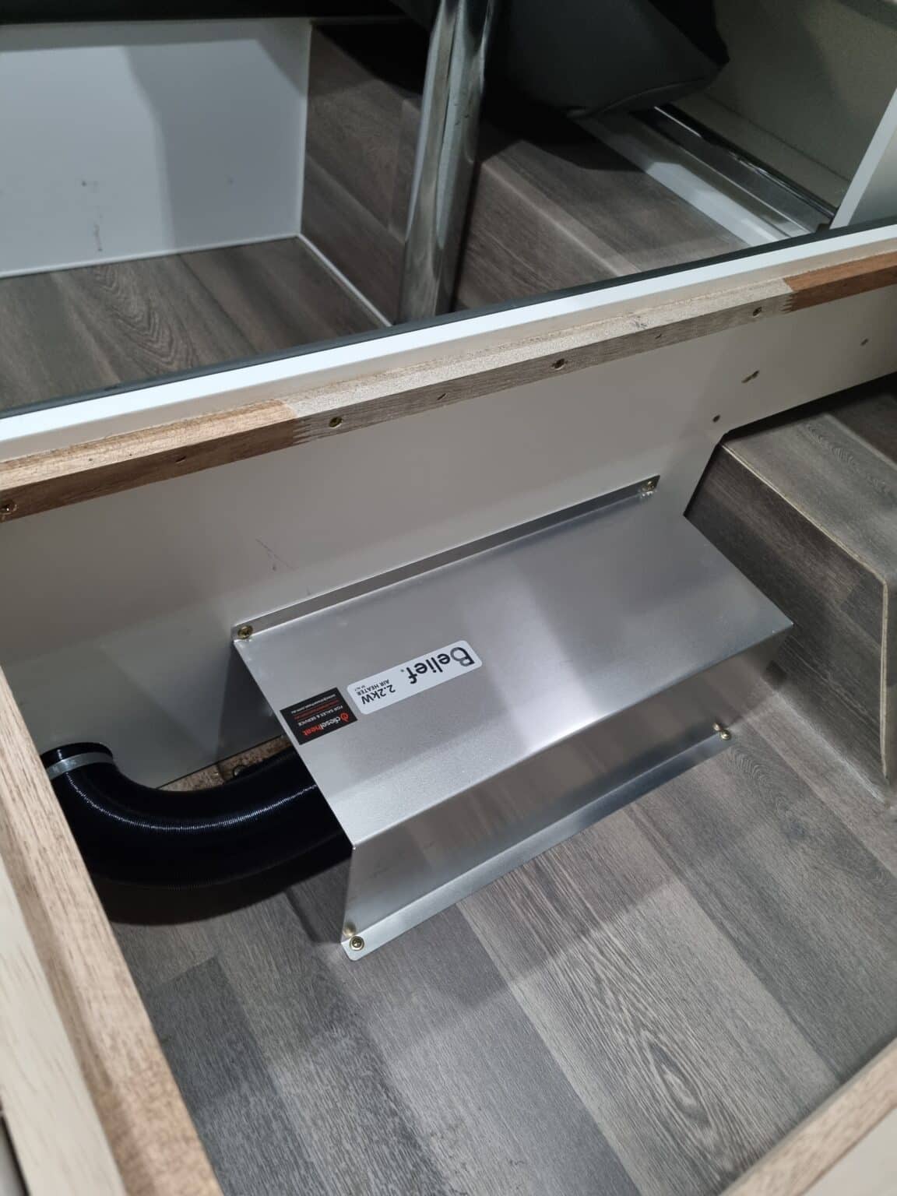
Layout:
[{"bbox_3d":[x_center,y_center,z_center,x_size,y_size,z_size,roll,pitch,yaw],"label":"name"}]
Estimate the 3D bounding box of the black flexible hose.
[{"bbox_3d":[-0.184,0.153,0.631,0.189,0.080,0.141,-21,54,-27],"label":"black flexible hose"}]

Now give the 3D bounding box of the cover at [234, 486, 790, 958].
[{"bbox_3d":[0.060,0.076,0.735,0.410,0.171,0.193,-21,54,-27],"label":"cover"}]

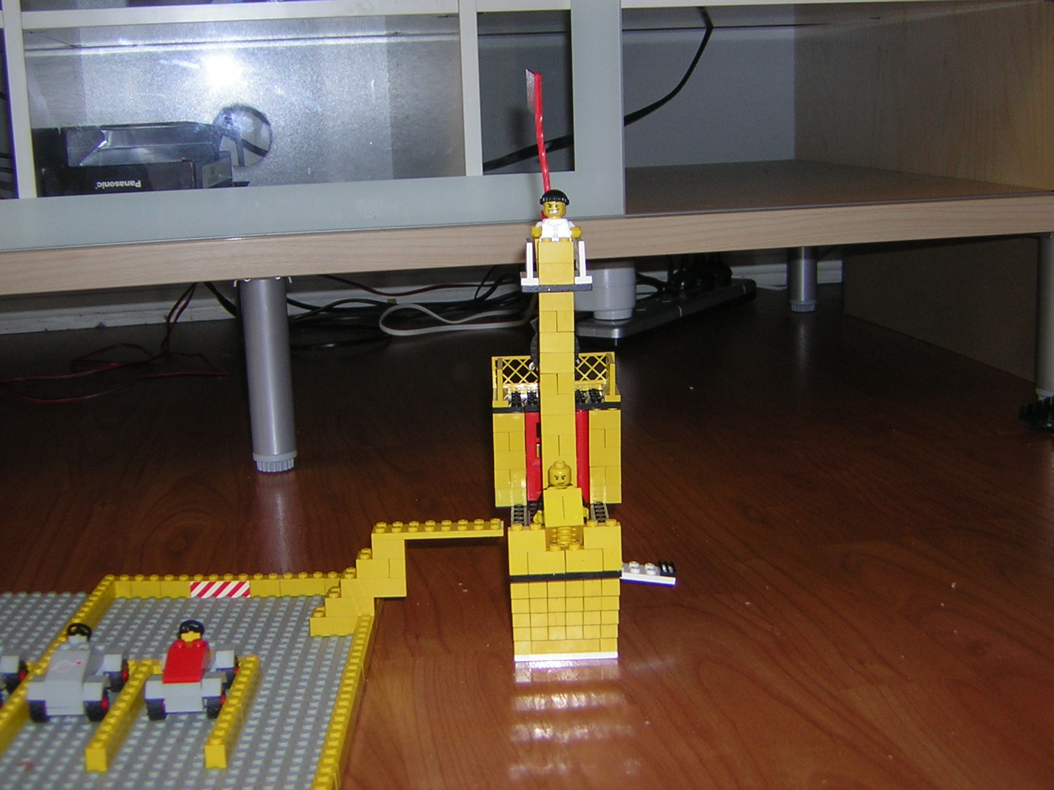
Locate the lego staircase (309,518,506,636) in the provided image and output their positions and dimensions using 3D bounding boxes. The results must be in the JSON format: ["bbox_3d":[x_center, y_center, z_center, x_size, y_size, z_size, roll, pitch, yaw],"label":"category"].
[{"bbox_3d":[-0.059,0.090,0.708,0.096,0.053,0.016,-2,11,-1],"label":"lego staircase"}]

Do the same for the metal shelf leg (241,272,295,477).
[{"bbox_3d":[-0.188,-0.016,1.042,0.033,0.142,0.033,-2,11,0],"label":"metal shelf leg"}]

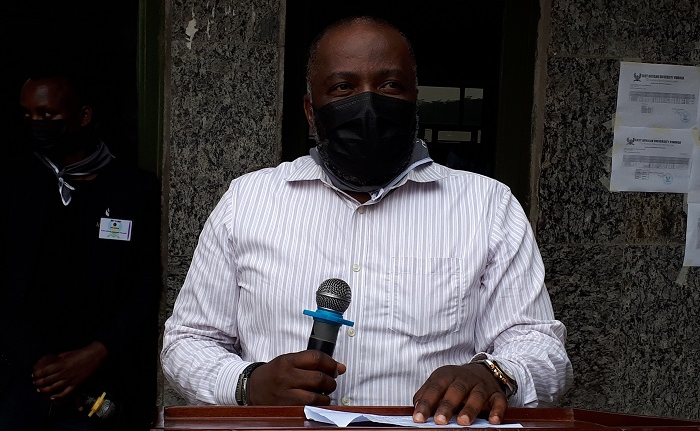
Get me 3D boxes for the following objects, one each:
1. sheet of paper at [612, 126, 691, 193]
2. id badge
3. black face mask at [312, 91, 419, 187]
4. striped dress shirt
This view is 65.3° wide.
[{"bbox_3d":[1.020,-0.185,1.840,0.297,0.210,0.003,1,3,-8],"label":"sheet of paper"},{"bbox_3d":[-0.639,0.039,1.490,0.086,0.055,0.003,5,2,-6],"label":"id badge"},{"bbox_3d":[0.023,-0.113,0.820,0.150,0.130,0.100,0,3,-8],"label":"black face mask"},{"bbox_3d":[0.022,0.175,0.940,0.670,0.580,0.380,2,3,1],"label":"striped dress shirt"}]

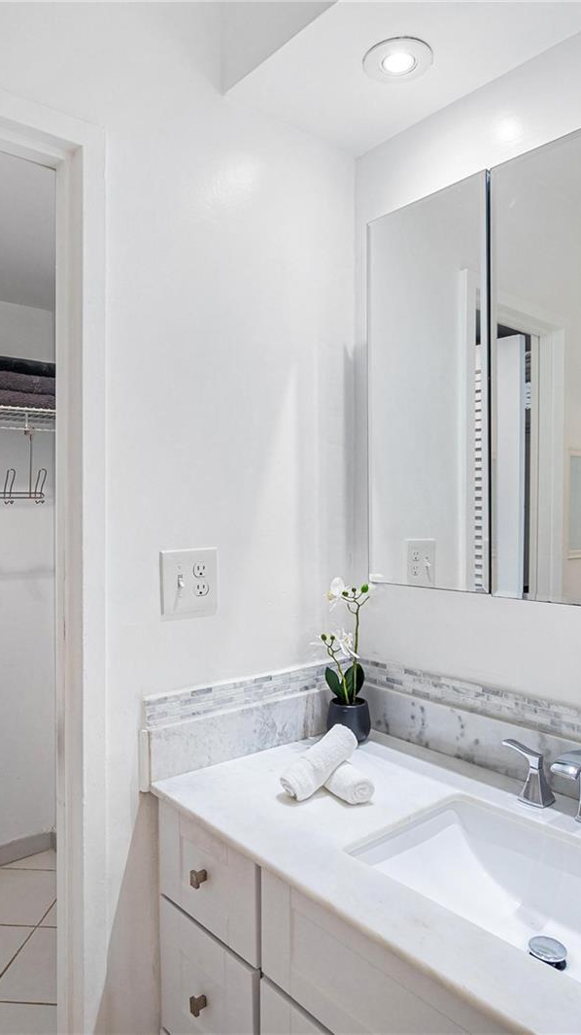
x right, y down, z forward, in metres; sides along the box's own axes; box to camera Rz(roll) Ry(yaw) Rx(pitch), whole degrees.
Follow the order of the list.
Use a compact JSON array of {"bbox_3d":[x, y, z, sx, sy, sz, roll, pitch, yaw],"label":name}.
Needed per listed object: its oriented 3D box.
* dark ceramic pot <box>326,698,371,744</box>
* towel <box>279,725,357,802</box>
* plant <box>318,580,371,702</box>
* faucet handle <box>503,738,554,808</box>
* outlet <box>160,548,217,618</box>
[{"bbox_3d":[0.138,0.482,1.409,0.105,0.080,0.105,0,0,0],"label":"dark ceramic pot"},{"bbox_3d":[0.056,0.468,1.162,0.062,0.060,0.170,0,15,42],"label":"towel"},{"bbox_3d":[0.128,0.294,1.400,0.100,0.300,0.110,0,0,-42],"label":"plant"},{"bbox_3d":[0.440,0.476,1.129,0.050,0.090,0.090,0,0,-42],"label":"faucet handle"},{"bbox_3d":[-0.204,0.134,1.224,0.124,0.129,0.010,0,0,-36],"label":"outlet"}]

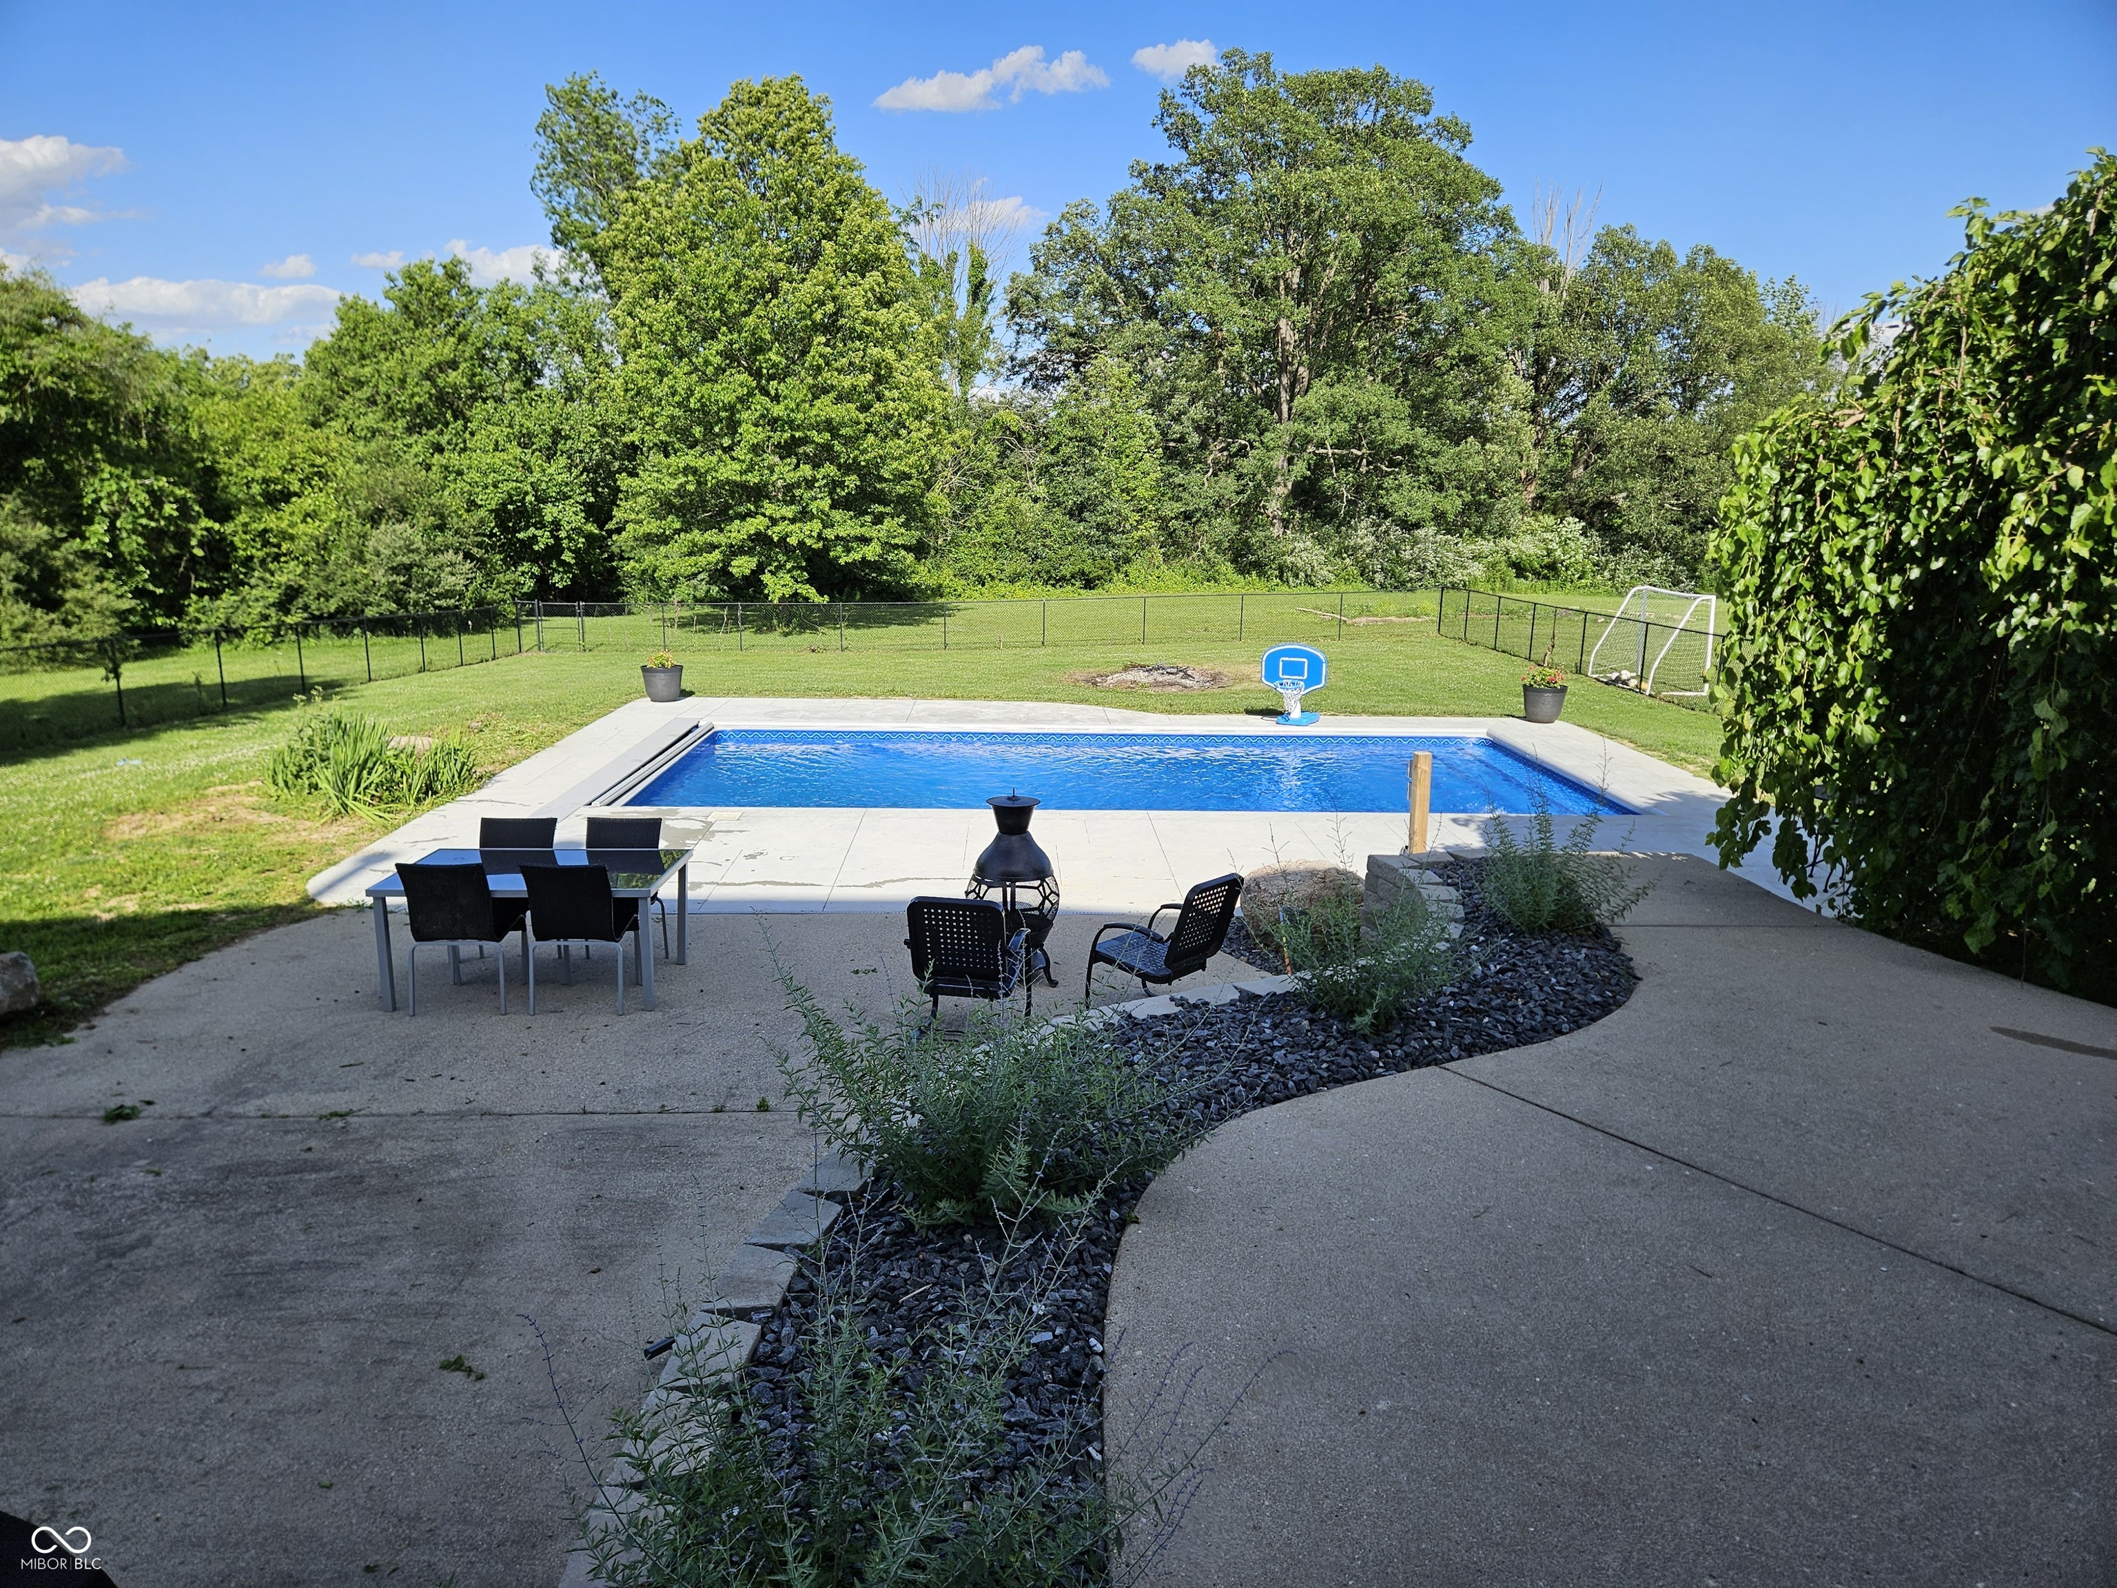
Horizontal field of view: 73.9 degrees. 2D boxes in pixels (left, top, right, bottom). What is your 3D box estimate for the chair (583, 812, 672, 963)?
[{"bbox_3d":[-2.825,0.671,8.980,0.530,0.910,0.640,0,12,-2],"label":"chair"}]

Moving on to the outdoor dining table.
[{"bbox_3d":[-3.193,0.818,8.691,1.600,0.730,0.960,0,12,-2],"label":"outdoor dining table"}]

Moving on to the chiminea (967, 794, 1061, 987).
[{"bbox_3d":[-0.286,0.595,8.806,0.600,1.210,0.600,1,12,0],"label":"chiminea"}]

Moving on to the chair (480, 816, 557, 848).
[{"bbox_3d":[-3.509,0.668,8.945,0.530,0.910,0.640,0,12,-2],"label":"chair"}]

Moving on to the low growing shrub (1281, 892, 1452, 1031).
[{"bbox_3d":[1.224,0.629,5.594,0.680,0.450,0.620,0,12,-2],"label":"low growing shrub"}]

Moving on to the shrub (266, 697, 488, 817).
[{"bbox_3d":[-6.851,-0.424,14.090,2.050,0.830,1.500,0,12,-2],"label":"shrub"}]

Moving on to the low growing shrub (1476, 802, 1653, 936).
[{"bbox_3d":[2.401,0.330,6.697,0.760,0.580,0.660,0,12,-2],"label":"low growing shrub"}]

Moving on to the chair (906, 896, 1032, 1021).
[{"bbox_3d":[-0.501,0.962,7.894,0.620,0.860,0.660,4,12,13],"label":"chair"}]

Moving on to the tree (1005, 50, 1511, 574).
[{"bbox_3d":[8.651,-19.508,58.567,21.500,22.000,18.000,0,12,-2],"label":"tree"}]

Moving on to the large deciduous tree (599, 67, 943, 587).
[{"bbox_3d":[-9.427,-14.150,45.775,12.000,17.200,11.500,0,12,-2],"label":"large deciduous tree"}]

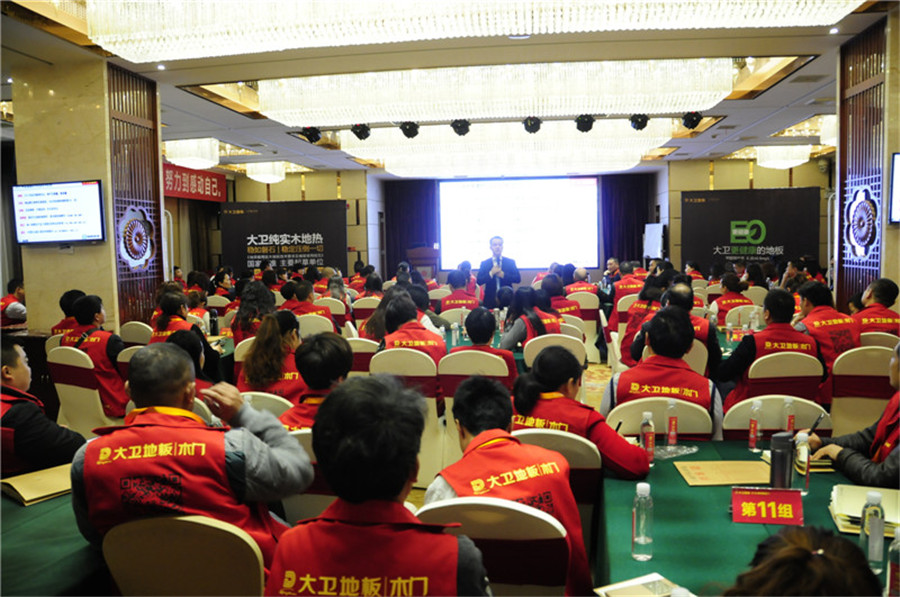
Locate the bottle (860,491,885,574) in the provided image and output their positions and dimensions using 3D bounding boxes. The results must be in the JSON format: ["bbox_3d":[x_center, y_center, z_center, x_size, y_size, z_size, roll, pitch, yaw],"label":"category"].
[{"bbox_3d":[1.014,0.556,1.611,0.057,0.200,0.057,-1,4,6],"label":"bottle"}]

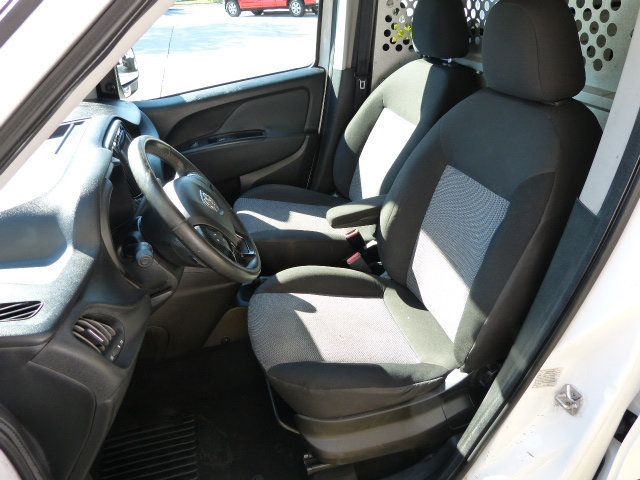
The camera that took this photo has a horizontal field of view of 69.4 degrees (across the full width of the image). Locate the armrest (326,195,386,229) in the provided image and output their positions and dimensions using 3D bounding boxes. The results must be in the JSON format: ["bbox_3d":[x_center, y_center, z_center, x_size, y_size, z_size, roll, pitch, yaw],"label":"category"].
[{"bbox_3d":[0.160,-0.097,1.413,0.290,0.080,0.080,-11,31,-8],"label":"armrest"}]

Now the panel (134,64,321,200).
[{"bbox_3d":[-0.396,-0.425,2.026,0.860,0.610,0.130,-6,30,-11],"label":"panel"}]

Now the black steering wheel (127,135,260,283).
[{"bbox_3d":[-0.271,-0.054,0.983,0.100,0.380,0.380,-37,32,7],"label":"black steering wheel"}]

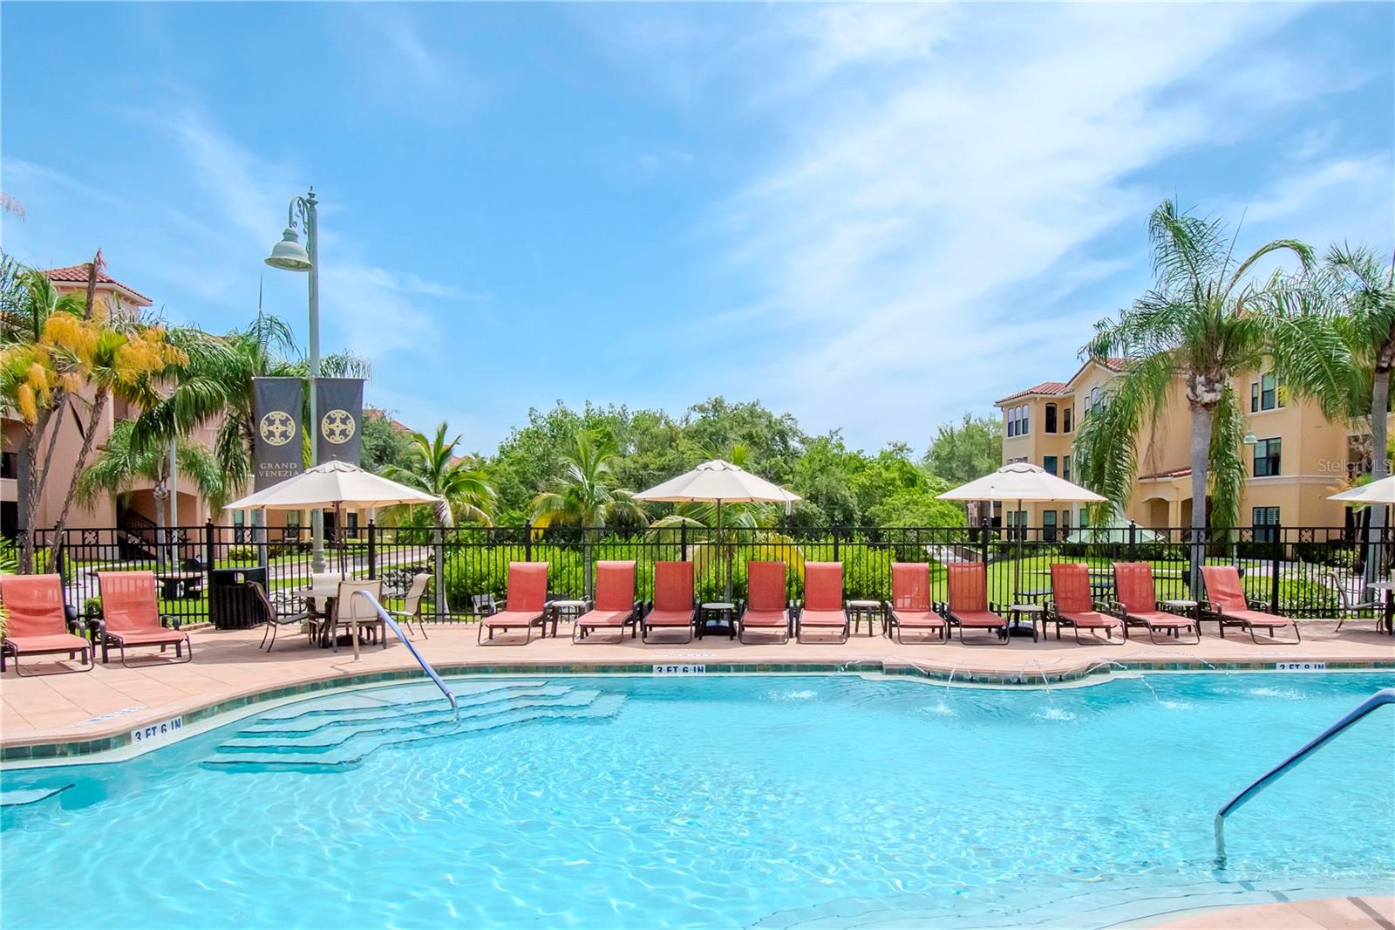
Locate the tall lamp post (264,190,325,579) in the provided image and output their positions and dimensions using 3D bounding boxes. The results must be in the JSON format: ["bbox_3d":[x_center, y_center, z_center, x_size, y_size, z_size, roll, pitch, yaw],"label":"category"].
[{"bbox_3d":[-5.740,-0.812,11.950,0.640,6.500,0.950,-1,-3,25],"label":"tall lamp post"}]

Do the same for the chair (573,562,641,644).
[{"bbox_3d":[-1.270,1.938,11.615,0.760,1.000,1.430,0,-3,5],"label":"chair"}]

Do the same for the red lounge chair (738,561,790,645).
[{"bbox_3d":[0.960,1.918,11.531,0.720,1.000,1.420,0,-2,5],"label":"red lounge chair"}]

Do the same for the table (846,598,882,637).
[{"bbox_3d":[2.409,2.228,11.765,0.500,0.455,0.500,0,-3,0],"label":"table"}]

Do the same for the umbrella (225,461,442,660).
[{"bbox_3d":[-4.870,1.153,11.156,2.700,2.480,2.700,0,-2,0],"label":"umbrella"}]

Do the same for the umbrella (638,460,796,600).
[{"bbox_3d":[0.289,1.199,12.084,2.520,2.550,2.520,0,-3,0],"label":"umbrella"}]

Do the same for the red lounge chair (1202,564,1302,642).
[{"bbox_3d":[7.784,1.938,11.616,0.760,1.000,1.430,0,-3,3],"label":"red lounge chair"}]

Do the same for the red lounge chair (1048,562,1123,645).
[{"bbox_3d":[5.477,1.935,11.573,0.760,1.000,1.430,0,-3,8],"label":"red lounge chair"}]

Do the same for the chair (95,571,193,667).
[{"bbox_3d":[-6.693,1.826,9.877,1.430,1.000,0.760,-3,-4,44],"label":"chair"}]

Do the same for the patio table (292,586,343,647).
[{"bbox_3d":[-4.800,2.038,11.122,1.220,0.710,1.220,0,-2,0],"label":"patio table"}]

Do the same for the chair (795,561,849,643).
[{"bbox_3d":[1.770,1.918,11.531,0.720,1.000,1.420,0,-2,7],"label":"chair"}]

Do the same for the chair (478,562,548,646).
[{"bbox_3d":[-2.500,1.908,11.381,0.720,1.000,1.420,0,-2,4],"label":"chair"}]

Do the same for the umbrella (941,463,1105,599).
[{"bbox_3d":[4.763,1.196,12.034,2.520,2.550,2.520,0,-3,0],"label":"umbrella"}]

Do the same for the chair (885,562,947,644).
[{"bbox_3d":[3.103,1.939,11.622,0.760,1.000,1.430,0,-3,6],"label":"chair"}]

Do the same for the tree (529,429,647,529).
[{"bbox_3d":[-1.993,1.009,14.908,2.150,3.300,2.100,0,-3,0],"label":"tree"}]

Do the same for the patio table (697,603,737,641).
[{"bbox_3d":[0.284,2.208,11.465,0.500,0.455,0.500,0,-3,0],"label":"patio table"}]

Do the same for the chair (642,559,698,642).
[{"bbox_3d":[-0.370,1.918,11.531,0.720,1.000,1.420,0,-2,3],"label":"chair"}]

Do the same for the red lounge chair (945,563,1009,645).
[{"bbox_3d":[3.931,1.935,11.574,0.760,1.000,1.430,0,-3,7],"label":"red lounge chair"}]

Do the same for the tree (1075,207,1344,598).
[{"bbox_3d":[9.900,-1.280,16.546,4.700,8.000,4.700,0,-2,0],"label":"tree"}]

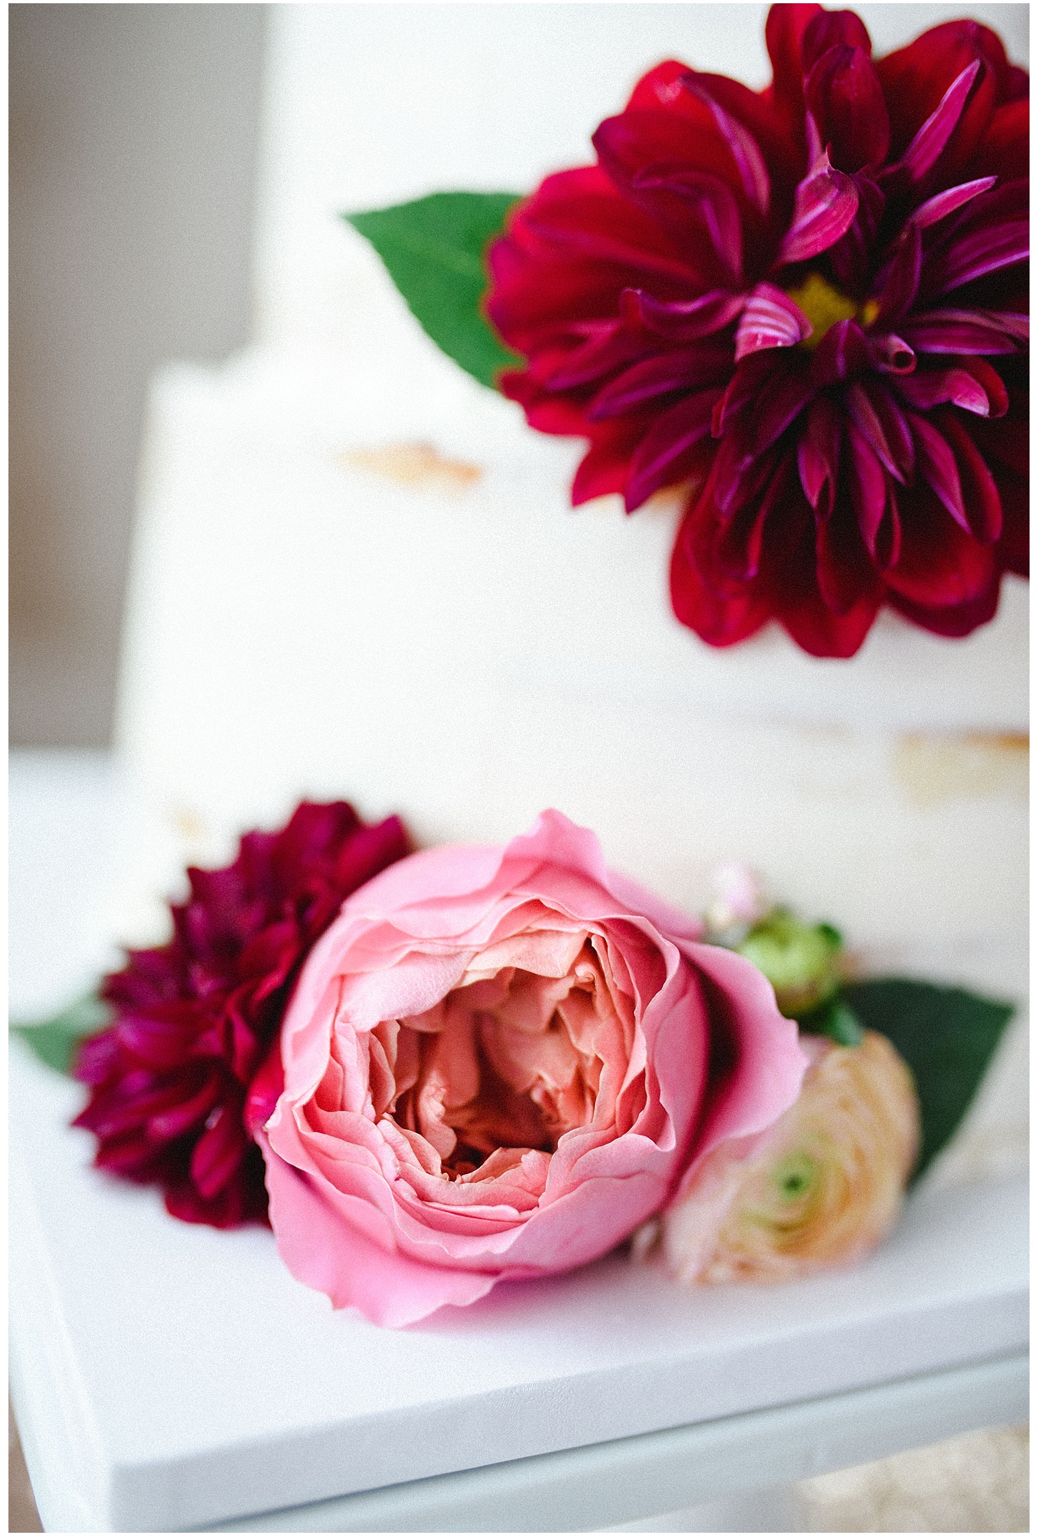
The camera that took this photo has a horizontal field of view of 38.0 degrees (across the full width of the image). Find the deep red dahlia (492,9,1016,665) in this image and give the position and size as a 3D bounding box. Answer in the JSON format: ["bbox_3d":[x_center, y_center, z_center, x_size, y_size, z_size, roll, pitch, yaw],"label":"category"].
[{"bbox_3d":[0.055,-0.080,0.276,0.119,0.117,0.058,8,14,4],"label":"deep red dahlia"}]

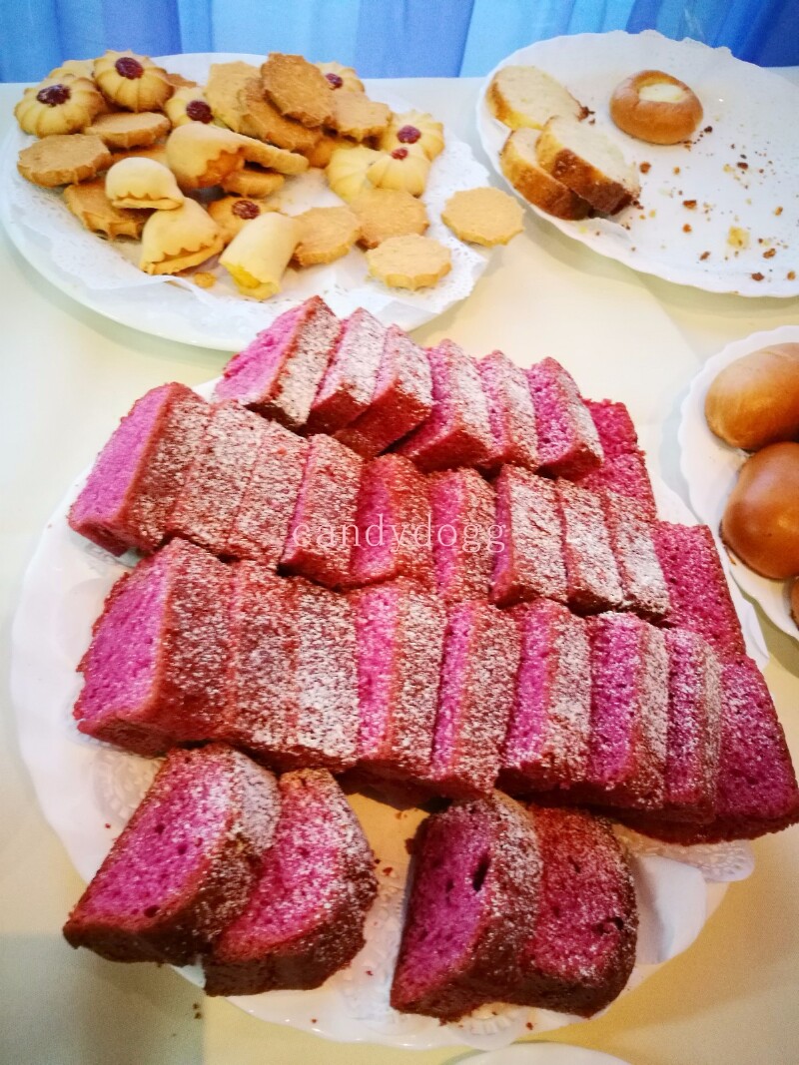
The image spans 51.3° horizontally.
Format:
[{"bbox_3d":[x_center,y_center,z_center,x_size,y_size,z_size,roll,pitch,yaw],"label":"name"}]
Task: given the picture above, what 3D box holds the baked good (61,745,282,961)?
[{"bbox_3d":[-0.080,0.120,0.309,0.051,0.024,0.073,-9,41,35],"label":"baked good"}]

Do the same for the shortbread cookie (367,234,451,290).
[{"bbox_3d":[0.006,-0.183,0.561,0.056,0.010,0.056,6,48,-7],"label":"shortbread cookie"}]

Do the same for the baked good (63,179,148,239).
[{"bbox_3d":[-0.185,-0.206,0.527,0.052,0.012,0.052,-11,55,-15],"label":"baked good"}]

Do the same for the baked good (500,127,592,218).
[{"bbox_3d":[0.118,-0.267,0.621,0.056,0.027,0.083,-36,68,-28],"label":"baked good"}]

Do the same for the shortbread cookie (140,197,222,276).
[{"bbox_3d":[-0.135,-0.184,0.515,0.052,0.027,0.042,-32,67,-26],"label":"shortbread cookie"}]

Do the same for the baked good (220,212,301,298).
[{"bbox_3d":[-0.085,-0.172,0.513,0.040,0.026,0.056,17,66,2],"label":"baked good"}]

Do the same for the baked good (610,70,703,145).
[{"bbox_3d":[0.217,-0.360,0.701,0.079,0.037,0.079,14,55,0],"label":"baked good"}]

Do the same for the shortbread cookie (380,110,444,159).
[{"bbox_3d":[0.008,-0.290,0.608,0.049,0.014,0.049,8,54,-3],"label":"shortbread cookie"}]

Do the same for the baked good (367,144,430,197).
[{"bbox_3d":[-0.001,-0.257,0.588,0.047,0.022,0.047,14,50,0],"label":"baked good"}]

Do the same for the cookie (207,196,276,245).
[{"bbox_3d":[-0.099,-0.201,0.535,0.051,0.014,0.051,-2,54,-10],"label":"cookie"}]

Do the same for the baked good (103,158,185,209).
[{"bbox_3d":[-0.162,-0.224,0.532,0.048,0.023,0.036,0,56,-9],"label":"baked good"}]

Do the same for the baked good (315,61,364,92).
[{"bbox_3d":[-0.050,-0.342,0.635,0.048,0.021,0.048,14,55,0],"label":"baked good"}]

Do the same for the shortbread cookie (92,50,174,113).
[{"bbox_3d":[-0.180,-0.305,0.561,0.051,0.015,0.051,-8,60,-14],"label":"shortbread cookie"}]

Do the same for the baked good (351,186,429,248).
[{"bbox_3d":[-0.007,-0.218,0.572,0.054,0.010,0.054,4,56,-6],"label":"baked good"}]

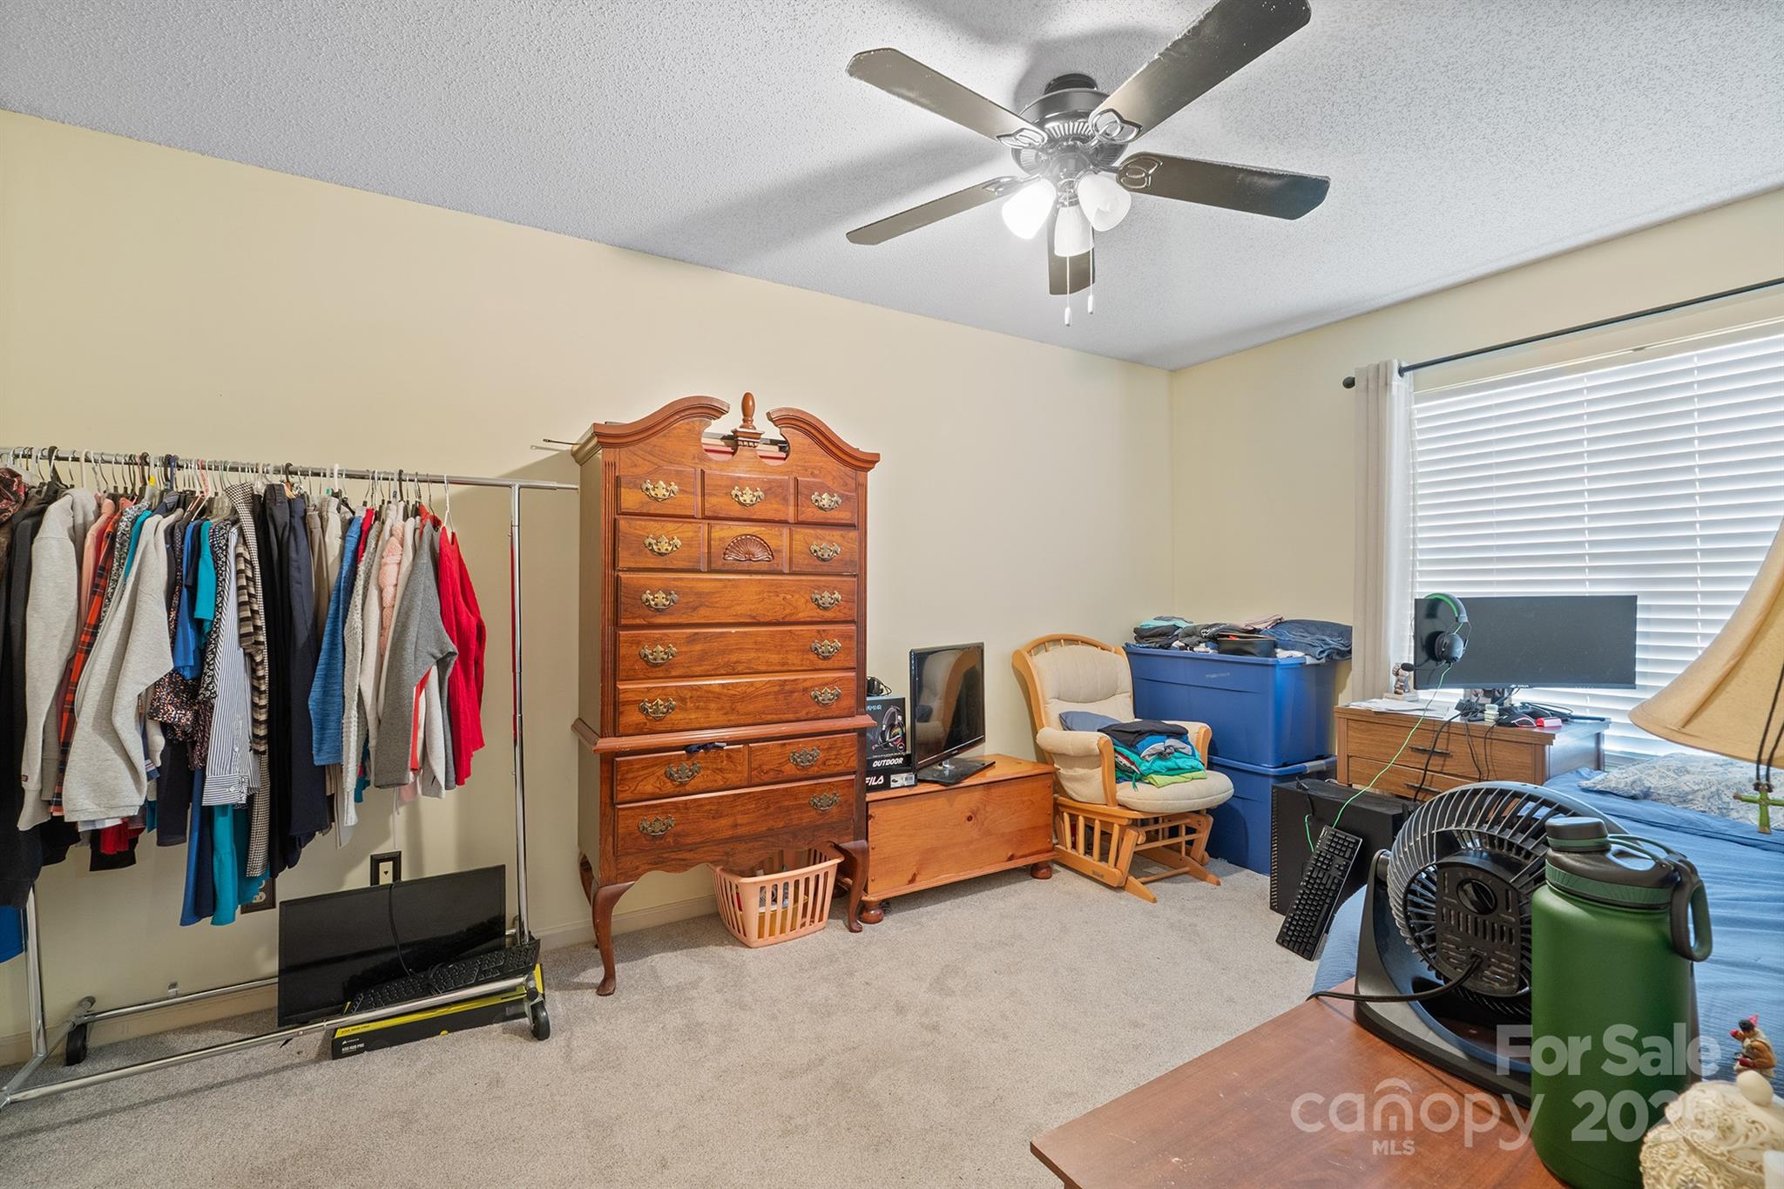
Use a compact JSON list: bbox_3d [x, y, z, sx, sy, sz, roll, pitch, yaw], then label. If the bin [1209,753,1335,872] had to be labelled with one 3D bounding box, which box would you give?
[{"bbox_3d":[1.588,0.975,3.573,0.480,0.460,0.840,0,0,-30],"label":"bin"}]

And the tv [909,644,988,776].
[{"bbox_3d":[0.261,0.473,3.079,0.190,0.525,0.650,0,0,31],"label":"tv"}]

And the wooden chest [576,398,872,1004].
[{"bbox_3d":[-0.567,0.277,2.606,0.960,1.845,0.430,0,0,-30],"label":"wooden chest"}]

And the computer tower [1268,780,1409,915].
[{"bbox_3d":[1.646,0.964,2.691,0.210,0.480,0.450,0,0,-28],"label":"computer tower"}]

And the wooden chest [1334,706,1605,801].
[{"bbox_3d":[2.034,0.812,2.633,0.510,0.785,0.635,0,0,-30],"label":"wooden chest"}]

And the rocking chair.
[{"bbox_3d":[1.025,0.697,3.264,0.650,1.015,0.750,0,0,-29],"label":"rocking chair"}]

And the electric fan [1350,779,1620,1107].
[{"bbox_3d":[0.591,0.323,0.711,0.170,0.280,0.268,0,0,-30],"label":"electric fan"}]

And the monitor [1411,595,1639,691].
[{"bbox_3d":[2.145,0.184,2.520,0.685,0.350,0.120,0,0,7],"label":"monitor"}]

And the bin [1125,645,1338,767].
[{"bbox_3d":[1.589,0.510,3.574,0.480,0.460,0.840,0,0,-30],"label":"bin"}]

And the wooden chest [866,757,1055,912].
[{"bbox_3d":[0.215,0.967,3.071,0.955,0.470,0.370,0,0,-31],"label":"wooden chest"}]

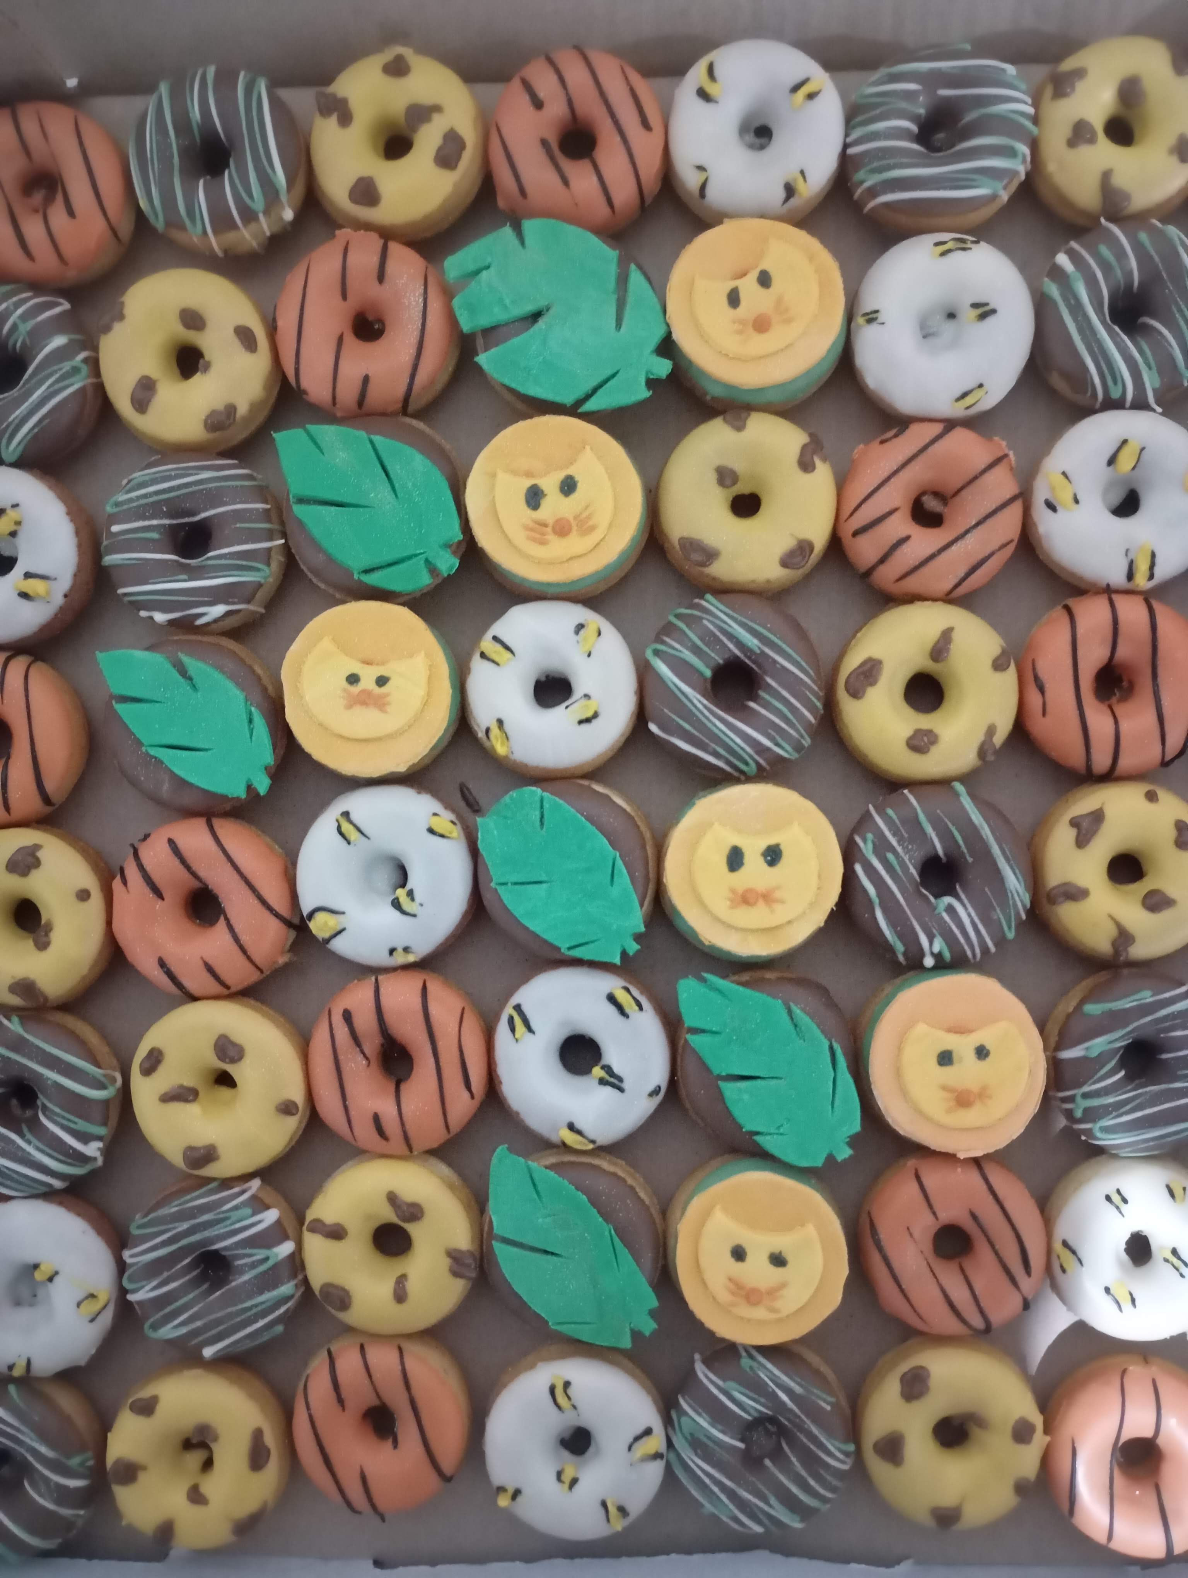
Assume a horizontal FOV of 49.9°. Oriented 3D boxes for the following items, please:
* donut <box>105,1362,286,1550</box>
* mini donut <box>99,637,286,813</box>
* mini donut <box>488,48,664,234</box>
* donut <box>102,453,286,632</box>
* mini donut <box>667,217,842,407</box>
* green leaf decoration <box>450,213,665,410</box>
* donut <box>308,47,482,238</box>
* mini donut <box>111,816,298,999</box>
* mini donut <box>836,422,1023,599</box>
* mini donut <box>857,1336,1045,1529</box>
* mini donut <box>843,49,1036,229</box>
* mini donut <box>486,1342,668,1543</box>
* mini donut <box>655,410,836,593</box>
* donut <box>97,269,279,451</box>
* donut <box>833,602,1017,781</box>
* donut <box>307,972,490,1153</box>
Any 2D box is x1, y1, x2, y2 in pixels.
[{"bbox_3d":[-0.110,0.185,0.355,0.051,0.022,0.051,0,86,3],"label":"donut"},{"bbox_3d":[-0.124,-0.020,0.395,0.055,0.027,0.054,0,88,1],"label":"mini donut"},{"bbox_3d":[-0.005,-0.194,0.384,0.053,0.025,0.053,0,90,3],"label":"mini donut"},{"bbox_3d":[-0.117,-0.072,0.373,0.052,0.022,0.052,0,86,3],"label":"donut"},{"bbox_3d":[0.048,-0.141,0.380,0.053,0.027,0.053,0,90,3],"label":"mini donut"},{"bbox_3d":[-0.010,-0.133,0.359,0.072,0.005,0.049,34,89,5],"label":"green leaf decoration"},{"bbox_3d":[-0.061,-0.202,0.400,0.054,0.025,0.056,0,88,1],"label":"donut"},{"bbox_3d":[-0.119,0.036,0.393,0.055,0.025,0.055,0,88,1],"label":"mini donut"},{"bbox_3d":[0.103,-0.086,0.394,0.055,0.025,0.053,0,88,1],"label":"mini donut"},{"bbox_3d":[0.113,0.203,0.404,0.057,0.026,0.057,0,88,1],"label":"mini donut"},{"bbox_3d":[0.103,-0.193,0.379,0.054,0.025,0.054,0,90,3],"label":"mini donut"},{"bbox_3d":[-0.006,0.207,0.406,0.057,0.026,0.057,0,88,1],"label":"mini donut"},{"bbox_3d":[0.049,-0.093,0.415,0.058,0.026,0.058,0,88,1],"label":"mini donut"},{"bbox_3d":[-0.120,-0.126,0.377,0.052,0.022,0.052,0,86,3],"label":"donut"},{"bbox_3d":[0.098,-0.029,0.378,0.054,0.025,0.054,0,90,3],"label":"donut"},{"bbox_3d":[-0.055,0.076,0.359,0.051,0.022,0.051,0,86,3],"label":"donut"}]

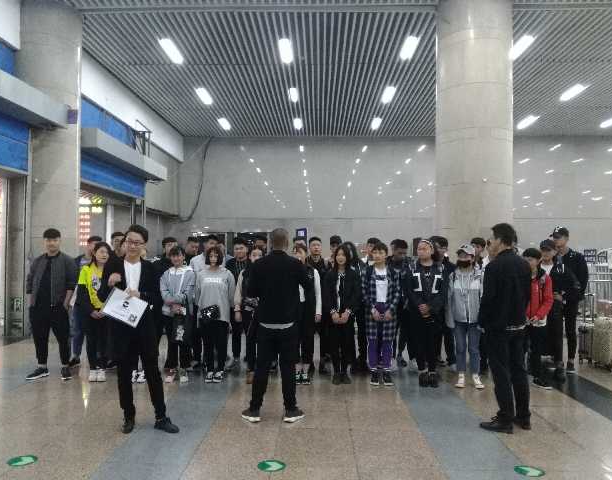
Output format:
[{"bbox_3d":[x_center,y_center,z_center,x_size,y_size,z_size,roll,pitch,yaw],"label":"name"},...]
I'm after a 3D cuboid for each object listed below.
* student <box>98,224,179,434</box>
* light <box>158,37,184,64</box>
[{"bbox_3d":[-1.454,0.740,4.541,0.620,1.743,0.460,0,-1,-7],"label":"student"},{"bbox_3d":[-2.867,-4.013,11.021,0.250,0.110,1.220,0,-2,1],"label":"light"}]

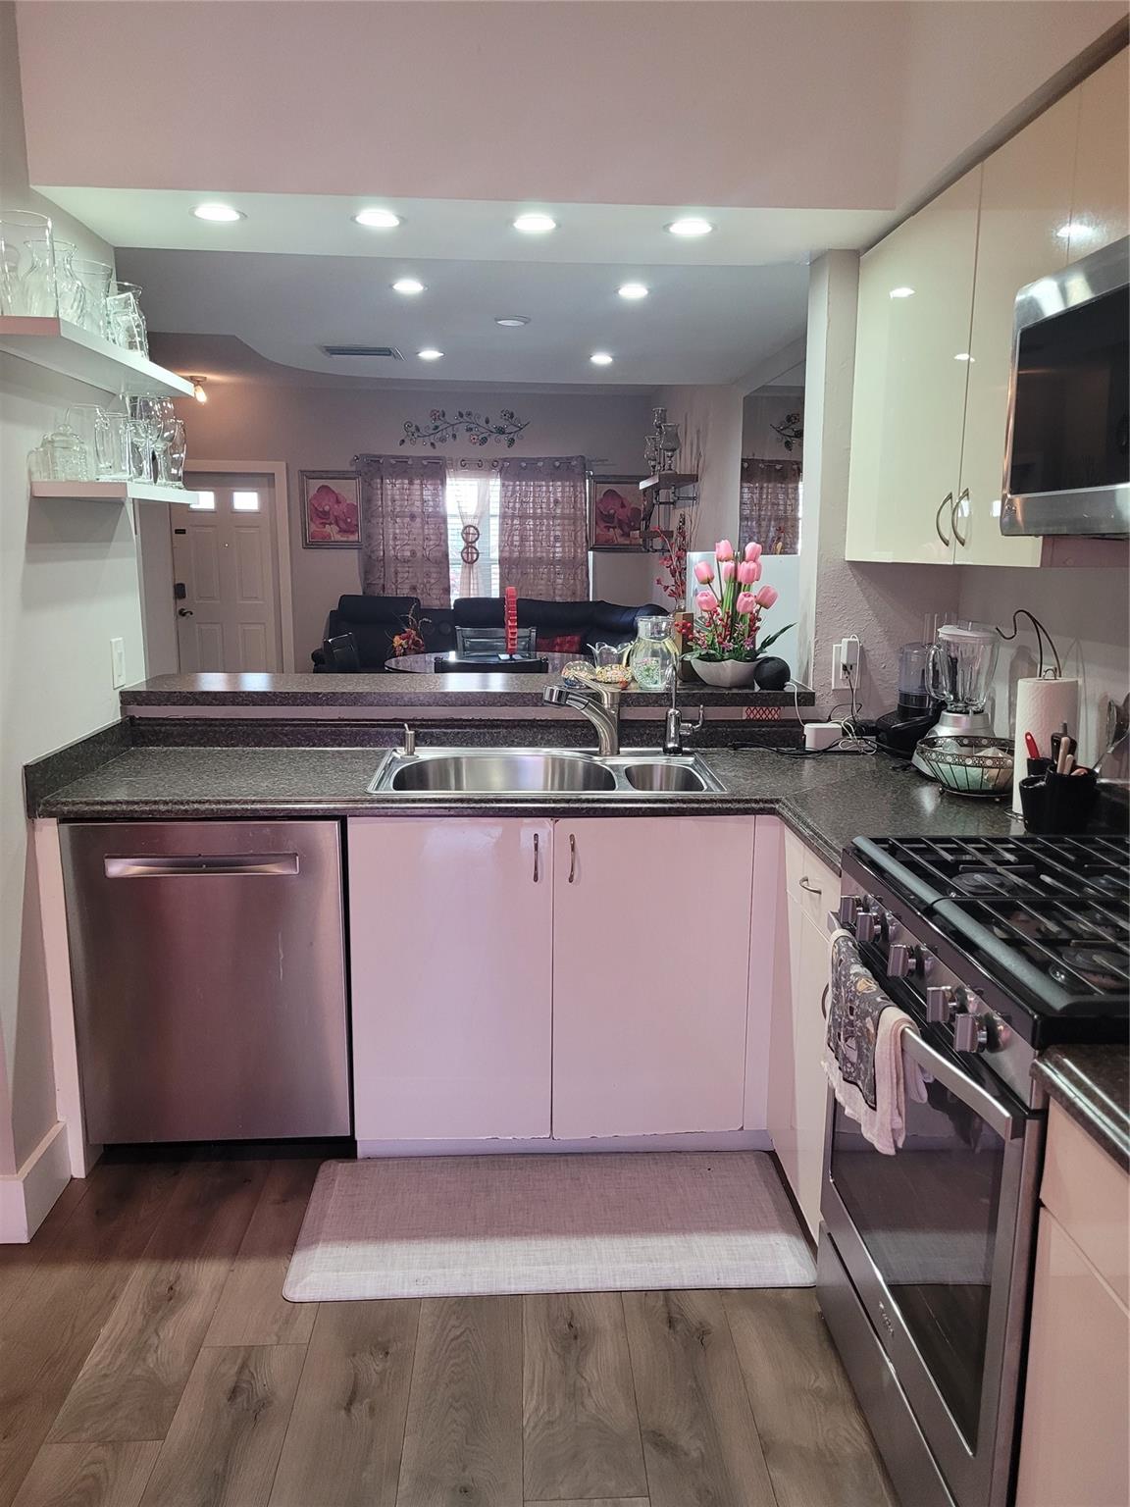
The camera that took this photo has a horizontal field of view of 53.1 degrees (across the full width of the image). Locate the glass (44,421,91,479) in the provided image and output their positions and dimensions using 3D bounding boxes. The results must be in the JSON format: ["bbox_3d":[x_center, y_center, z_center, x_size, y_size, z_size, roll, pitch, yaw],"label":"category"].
[{"bbox_3d":[-1.125,-0.685,2.567,0.112,0.138,0.112,0,11,-3],"label":"glass"}]

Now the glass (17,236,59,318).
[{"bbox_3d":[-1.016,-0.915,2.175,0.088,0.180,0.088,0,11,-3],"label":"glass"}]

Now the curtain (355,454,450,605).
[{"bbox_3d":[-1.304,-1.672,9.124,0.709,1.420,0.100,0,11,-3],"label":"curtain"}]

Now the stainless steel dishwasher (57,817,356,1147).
[{"bbox_3d":[-0.826,0.490,2.871,0.605,0.800,0.590,0,11,-3],"label":"stainless steel dishwasher"}]

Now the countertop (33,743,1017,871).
[{"bbox_3d":[-0.025,0.112,2.598,2.265,0.042,1.070,0,11,-3],"label":"countertop"}]

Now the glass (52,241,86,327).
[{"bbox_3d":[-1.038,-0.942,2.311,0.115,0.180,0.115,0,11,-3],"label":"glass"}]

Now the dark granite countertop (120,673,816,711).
[{"bbox_3d":[-0.266,-0.191,3.343,1.910,0.042,0.440,0,11,-3],"label":"dark granite countertop"}]

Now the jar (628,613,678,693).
[{"bbox_3d":[0.252,-0.290,3.220,0.136,0.205,0.136,0,11,0],"label":"jar"}]

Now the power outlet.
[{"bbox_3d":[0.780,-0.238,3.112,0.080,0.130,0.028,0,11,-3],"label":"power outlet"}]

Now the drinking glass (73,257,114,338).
[{"bbox_3d":[-1.030,-0.964,2.460,0.088,0.165,0.088,0,11,-3],"label":"drinking glass"}]

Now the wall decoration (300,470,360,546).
[{"bbox_3d":[-1.919,-1.993,9.233,0.461,0.604,0.040,0,11,-3],"label":"wall decoration"}]

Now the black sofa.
[{"bbox_3d":[-0.557,-0.698,8.764,2.650,1.020,1.150,0,11,-3],"label":"black sofa"}]

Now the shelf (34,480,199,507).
[{"bbox_3d":[-1.093,-0.643,2.807,0.208,0.034,0.585,0,11,-3],"label":"shelf"}]

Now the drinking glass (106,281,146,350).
[{"bbox_3d":[-1.031,-1.016,2.668,0.090,0.175,0.090,0,11,-3],"label":"drinking glass"}]

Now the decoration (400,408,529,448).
[{"bbox_3d":[-0.808,-2.638,9.170,1.035,0.303,0.040,0,11,-3],"label":"decoration"}]

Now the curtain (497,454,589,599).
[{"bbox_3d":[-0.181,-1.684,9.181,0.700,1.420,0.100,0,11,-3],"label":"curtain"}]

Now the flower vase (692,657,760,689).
[{"bbox_3d":[0.480,-0.240,3.285,0.220,0.085,0.170,0,11,-3],"label":"flower vase"}]

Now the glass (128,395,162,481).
[{"bbox_3d":[-1.040,-0.770,2.800,0.086,0.221,0.086,0,11,-3],"label":"glass"}]

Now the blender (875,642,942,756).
[{"bbox_3d":[0.941,-0.155,2.994,0.220,0.345,0.200,-9,14,-39],"label":"blender"}]

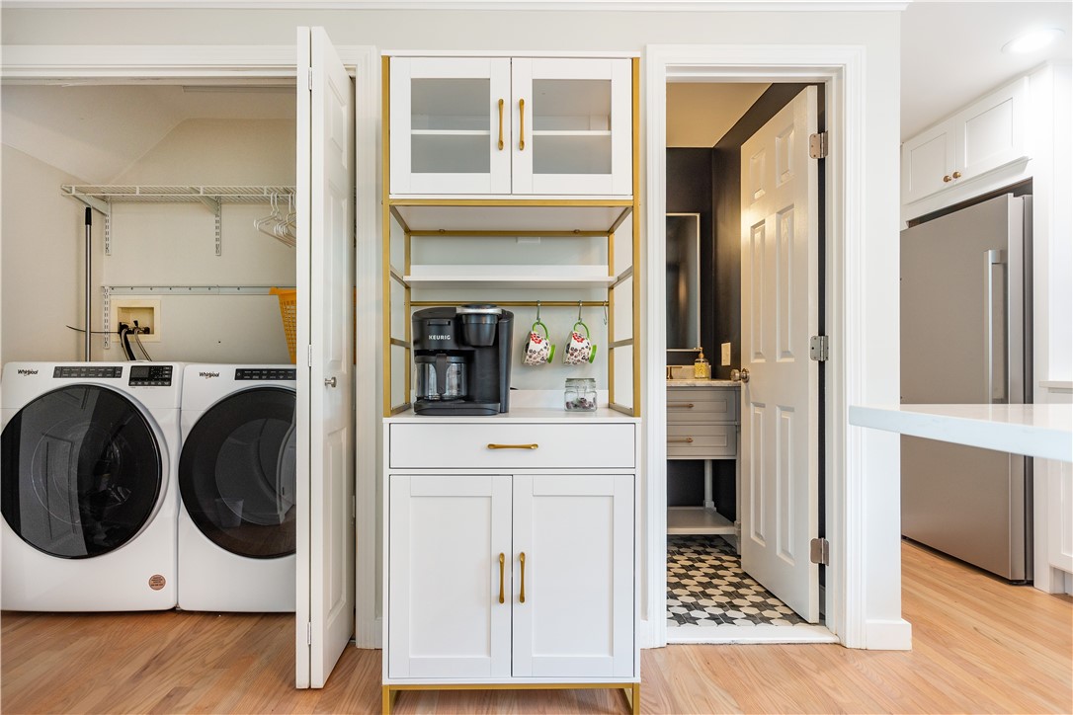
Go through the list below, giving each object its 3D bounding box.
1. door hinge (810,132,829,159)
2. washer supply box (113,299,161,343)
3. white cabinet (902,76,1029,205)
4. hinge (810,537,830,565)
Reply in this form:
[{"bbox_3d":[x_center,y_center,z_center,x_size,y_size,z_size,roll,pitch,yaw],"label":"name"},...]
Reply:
[{"bbox_3d":[1.059,-0.794,2.235,0.058,0.097,0.045,0,-1,-2],"label":"door hinge"},{"bbox_3d":[-2.108,-0.190,3.170,0.260,0.222,0.090,0,-1,-2],"label":"washer supply box"},{"bbox_3d":[2.490,-1.085,3.140,0.580,0.365,0.860,0,-1,-4],"label":"white cabinet"},{"bbox_3d":[1.065,0.730,2.235,0.058,0.100,0.045,0,-1,-2],"label":"hinge"}]

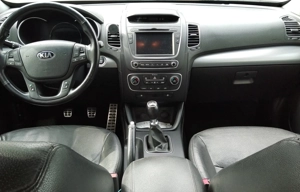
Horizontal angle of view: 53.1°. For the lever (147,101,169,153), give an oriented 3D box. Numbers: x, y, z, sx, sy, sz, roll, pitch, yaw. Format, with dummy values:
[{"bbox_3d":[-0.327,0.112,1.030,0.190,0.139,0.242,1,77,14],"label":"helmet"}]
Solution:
[{"bbox_3d":[0.029,0.109,1.105,0.081,0.163,0.100,0,25,0],"label":"lever"}]

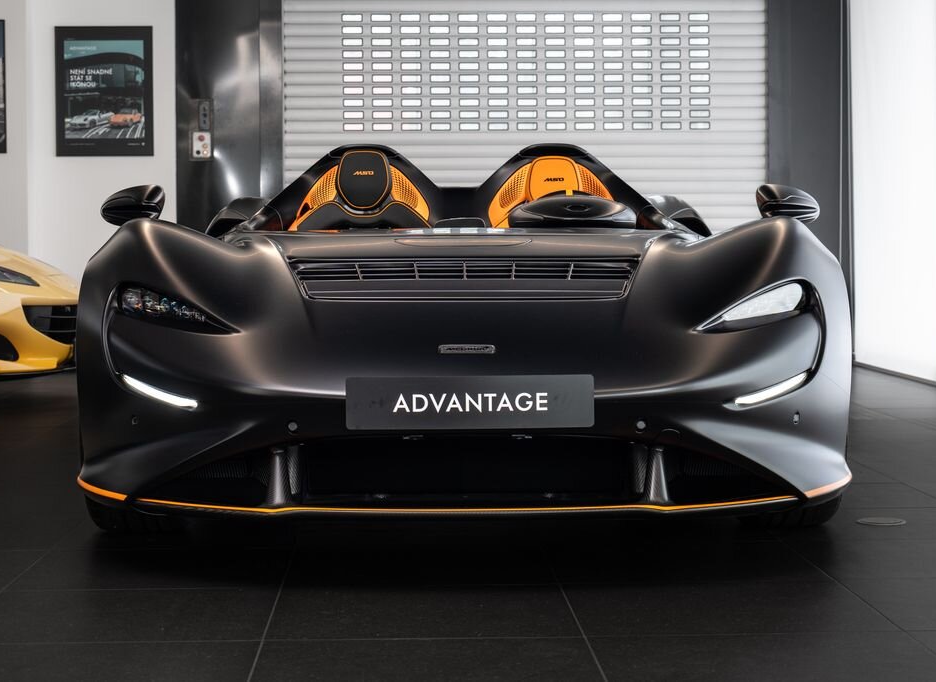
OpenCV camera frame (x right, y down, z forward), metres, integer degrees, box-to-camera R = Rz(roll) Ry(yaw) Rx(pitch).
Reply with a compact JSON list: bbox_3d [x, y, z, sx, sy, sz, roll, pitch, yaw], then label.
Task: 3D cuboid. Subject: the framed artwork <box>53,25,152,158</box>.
[{"bbox_3d":[-2.216,-1.518,10.380,0.600,0.795,0.030,0,3,-2],"label":"framed artwork"}]

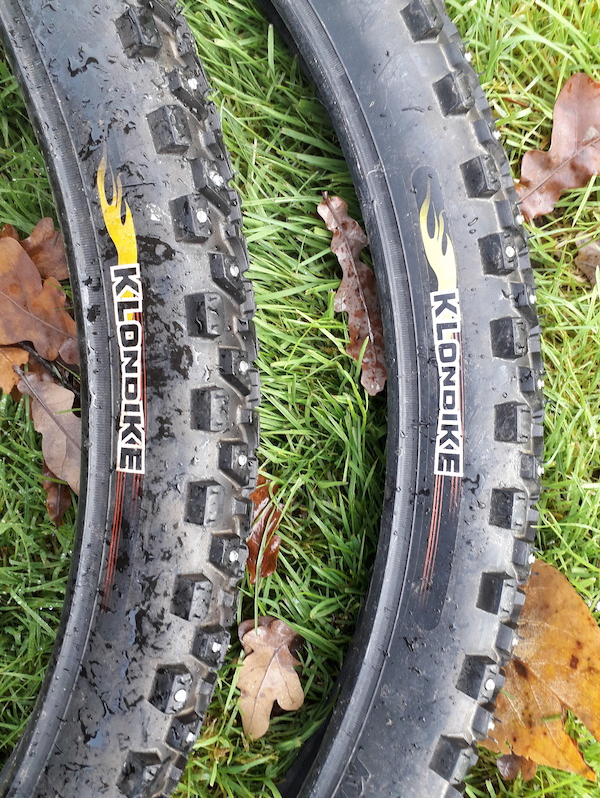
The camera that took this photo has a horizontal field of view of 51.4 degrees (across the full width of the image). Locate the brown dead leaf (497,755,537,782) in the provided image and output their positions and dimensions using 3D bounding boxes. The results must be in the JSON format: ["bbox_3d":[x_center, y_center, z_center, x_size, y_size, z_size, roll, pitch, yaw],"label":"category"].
[{"bbox_3d":[0.084,0.142,0.243,0.017,0.008,0.016,-3,87,0],"label":"brown dead leaf"}]

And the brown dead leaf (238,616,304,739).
[{"bbox_3d":[-0.011,0.107,0.240,0.027,0.013,0.048,5,87,0],"label":"brown dead leaf"}]

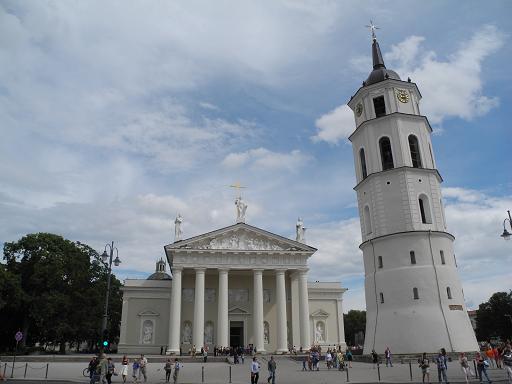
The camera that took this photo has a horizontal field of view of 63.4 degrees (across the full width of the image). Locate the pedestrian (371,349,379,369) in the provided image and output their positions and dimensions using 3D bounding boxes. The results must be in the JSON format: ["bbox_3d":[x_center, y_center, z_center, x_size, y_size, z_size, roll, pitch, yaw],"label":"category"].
[{"bbox_3d":[11.033,15.594,38.553,0.380,1.680,0.520,-9,-22,19],"label":"pedestrian"}]

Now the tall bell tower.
[{"bbox_3d":[21.528,-3.347,64.143,15.000,53.200,15.000,3,-21,-11],"label":"tall bell tower"}]

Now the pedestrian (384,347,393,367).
[{"bbox_3d":[12.396,15.483,38.739,0.520,1.720,0.380,4,-21,-14],"label":"pedestrian"}]

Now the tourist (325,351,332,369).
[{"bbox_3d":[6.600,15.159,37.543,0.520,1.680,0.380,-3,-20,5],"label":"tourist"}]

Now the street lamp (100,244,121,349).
[{"bbox_3d":[-9.577,7.528,26.418,0.600,9.000,2.100,-4,-20,8],"label":"street lamp"}]

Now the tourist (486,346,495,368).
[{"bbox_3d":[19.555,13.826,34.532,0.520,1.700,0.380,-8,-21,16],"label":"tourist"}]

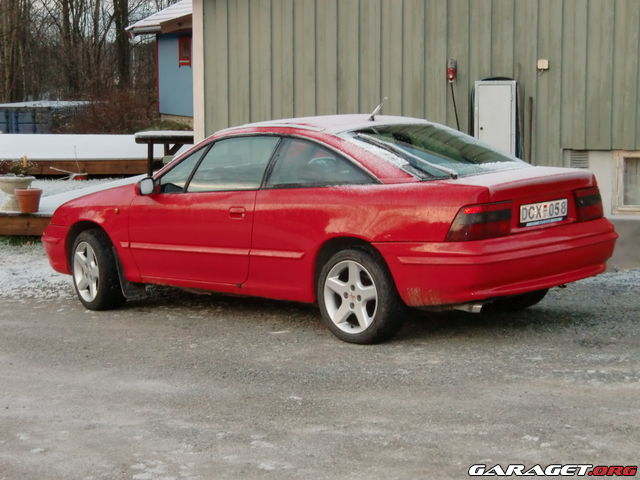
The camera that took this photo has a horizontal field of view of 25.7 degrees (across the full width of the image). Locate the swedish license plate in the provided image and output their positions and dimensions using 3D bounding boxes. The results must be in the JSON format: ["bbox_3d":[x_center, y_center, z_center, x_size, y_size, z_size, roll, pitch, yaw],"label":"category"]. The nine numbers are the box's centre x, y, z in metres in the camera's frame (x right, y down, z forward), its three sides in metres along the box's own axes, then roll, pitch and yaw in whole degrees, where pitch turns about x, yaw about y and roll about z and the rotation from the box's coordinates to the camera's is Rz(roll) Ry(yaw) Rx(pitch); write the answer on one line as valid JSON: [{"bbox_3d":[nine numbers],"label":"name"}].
[{"bbox_3d":[1.338,-0.169,8.363,0.015,0.113,0.487,2,7,44],"label":"swedish license plate"}]

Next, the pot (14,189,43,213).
[{"bbox_3d":[-3.050,-0.412,14.750,0.290,0.245,0.290,-2,7,-11],"label":"pot"}]

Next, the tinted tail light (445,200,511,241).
[{"bbox_3d":[0.911,-0.113,7.996,0.155,0.195,0.445,3,8,43],"label":"tinted tail light"}]

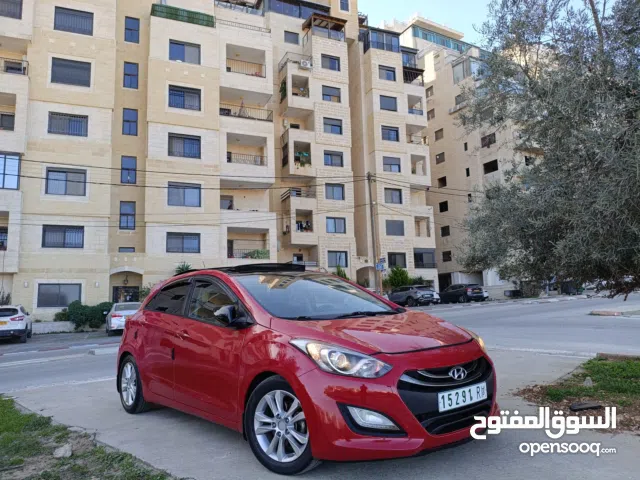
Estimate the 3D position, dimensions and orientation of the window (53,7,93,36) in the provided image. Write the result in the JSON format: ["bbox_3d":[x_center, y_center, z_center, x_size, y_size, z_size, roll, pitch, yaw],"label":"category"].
[{"bbox_3d":[-14.105,-12.500,27.507,1.957,1.477,0.150,1,-9,-20],"label":"window"}]

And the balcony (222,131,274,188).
[{"bbox_3d":[-5.089,-5.273,32.601,3.629,3.190,1.650,2,-9,-23],"label":"balcony"}]

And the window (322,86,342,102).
[{"bbox_3d":[1.108,-13.755,45.561,1.875,1.484,0.152,2,-9,-21],"label":"window"}]

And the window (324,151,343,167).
[{"bbox_3d":[1.277,-7.537,44.630,1.856,1.466,0.150,1,-9,-21],"label":"window"}]

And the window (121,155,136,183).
[{"bbox_3d":[-12.120,-4.434,30.470,0.871,1.751,0.150,1,-9,-20],"label":"window"}]

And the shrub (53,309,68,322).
[{"bbox_3d":[-13.080,3.813,24.277,0.813,0.711,0.762,2,-9,-21],"label":"shrub"}]

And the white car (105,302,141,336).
[{"bbox_3d":[-9.030,3.690,22.600,1.780,1.460,4.600,2,-8,-26],"label":"white car"}]

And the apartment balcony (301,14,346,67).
[{"bbox_3d":[0.549,-19.404,46.769,3.764,3.863,2.080,2,-9,-23],"label":"apartment balcony"}]

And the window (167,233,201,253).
[{"bbox_3d":[-8.381,0.160,29.555,1.980,1.232,0.150,1,-9,-20],"label":"window"}]

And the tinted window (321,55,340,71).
[{"bbox_3d":[0.992,-16.938,45.962,1.856,1.511,0.150,1,-9,-21],"label":"tinted window"}]

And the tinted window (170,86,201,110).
[{"bbox_3d":[-8.636,-9.054,30.822,1.971,1.463,0.150,2,-9,-23],"label":"tinted window"}]

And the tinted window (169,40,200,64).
[{"bbox_3d":[-8.760,-12.156,31.262,1.983,1.423,0.150,2,-9,-23],"label":"tinted window"}]

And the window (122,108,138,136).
[{"bbox_3d":[-12.216,-7.581,30.916,0.871,1.766,0.150,1,-9,-20],"label":"window"}]

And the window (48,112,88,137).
[{"bbox_3d":[-13.915,-6.389,26.689,1.961,1.240,0.152,2,-9,-21],"label":"window"}]

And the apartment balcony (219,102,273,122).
[{"bbox_3d":[-5.182,-8.300,32.886,3.600,1.000,1.900,1,-9,-20],"label":"apartment balcony"}]

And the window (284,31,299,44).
[{"bbox_3d":[-2.757,-19.811,47.225,1.464,1.210,0.150,2,-9,-23],"label":"window"}]

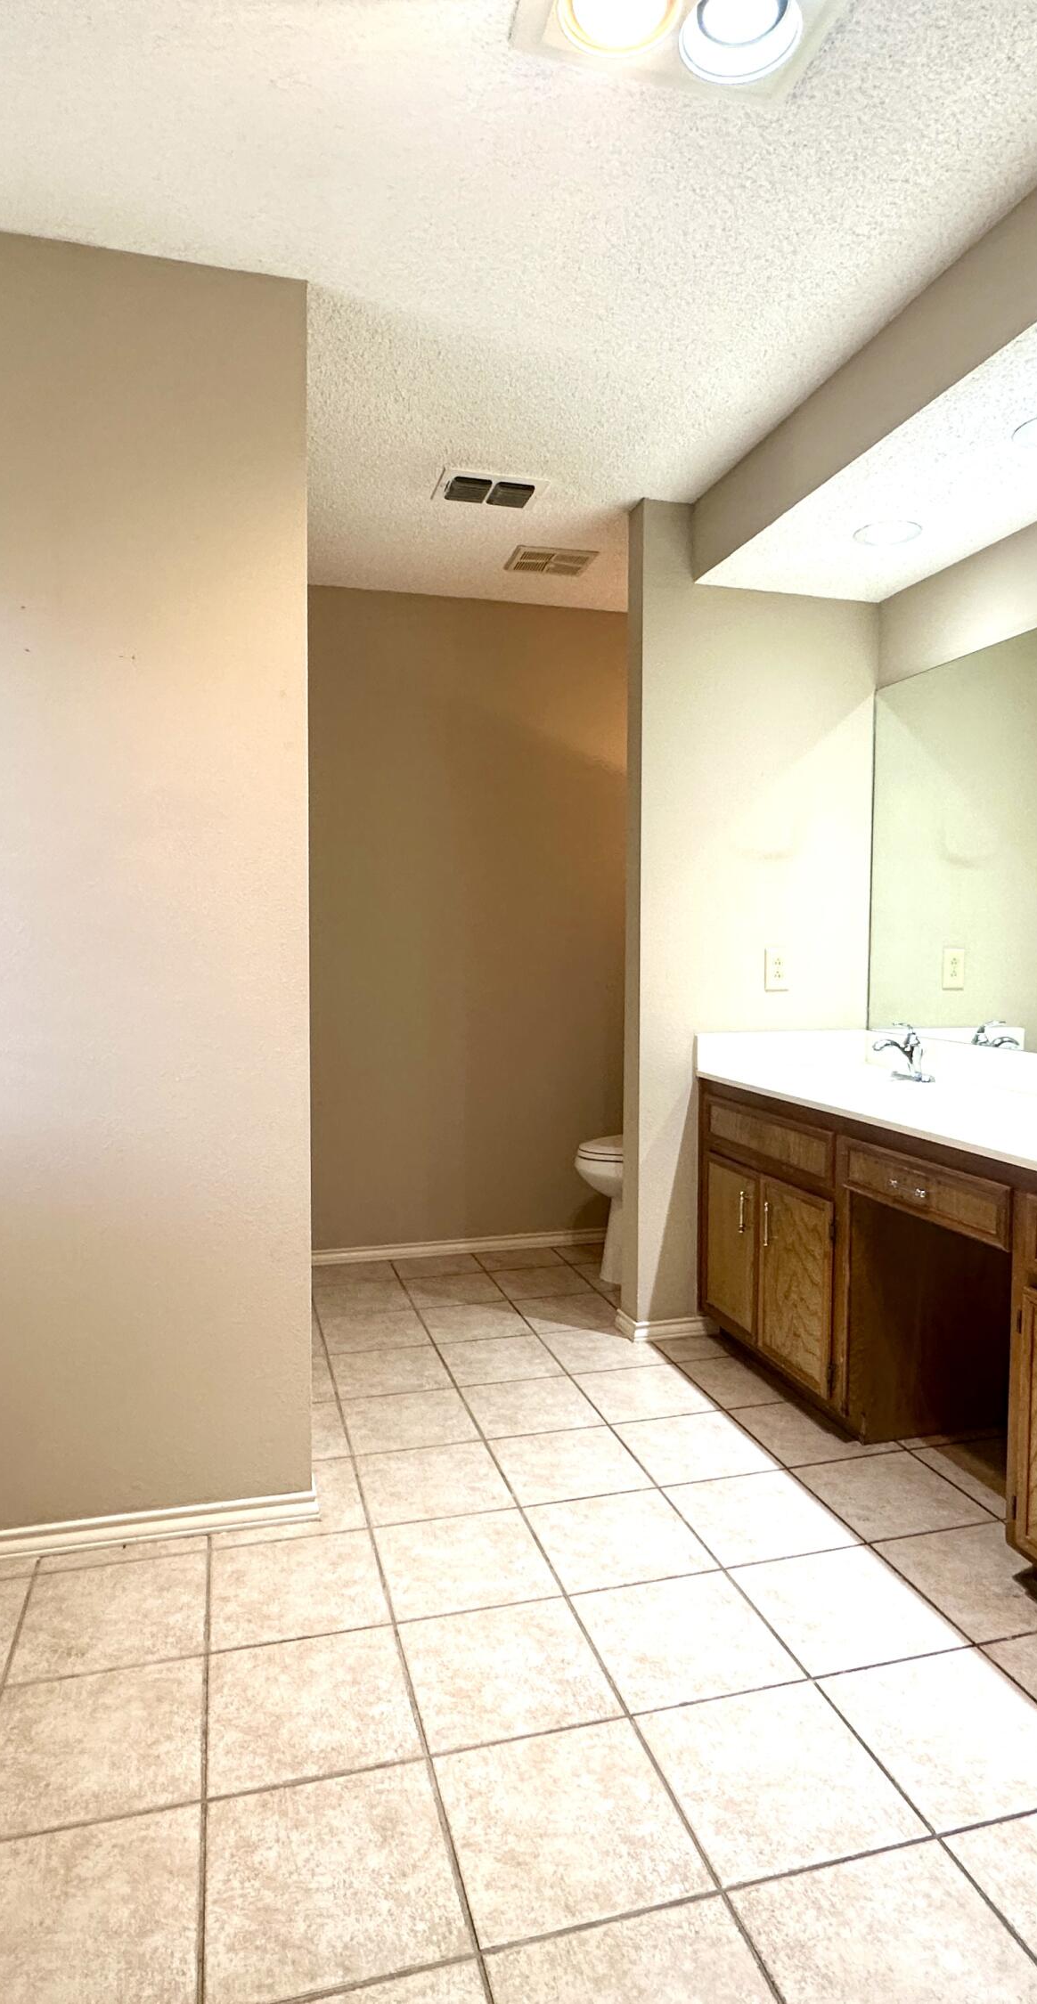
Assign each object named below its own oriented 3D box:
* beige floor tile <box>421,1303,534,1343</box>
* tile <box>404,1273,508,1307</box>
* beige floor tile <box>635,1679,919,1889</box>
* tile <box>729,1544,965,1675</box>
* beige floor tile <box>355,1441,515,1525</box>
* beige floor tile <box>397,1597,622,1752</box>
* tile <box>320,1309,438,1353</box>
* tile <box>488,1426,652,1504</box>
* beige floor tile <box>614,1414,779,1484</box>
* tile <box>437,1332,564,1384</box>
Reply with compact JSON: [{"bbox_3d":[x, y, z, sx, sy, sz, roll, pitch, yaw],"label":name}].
[{"bbox_3d":[-0.137,0.999,3.356,0.304,0.010,0.307,-1,3,-15],"label":"beige floor tile"},{"bbox_3d":[-0.218,0.986,3.681,0.306,0.010,0.306,-1,4,-15],"label":"tile"},{"bbox_3d":[0.362,1.103,1.543,0.305,0.010,0.305,-1,3,-15],"label":"beige floor tile"},{"bbox_3d":[0.580,1.081,1.929,0.305,0.010,0.305,-1,3,-15],"label":"tile"},{"bbox_3d":[-0.189,1.053,2.369,0.305,0.010,0.305,-1,3,-15],"label":"beige floor tile"},{"bbox_3d":[-0.020,1.101,1.779,0.306,0.010,0.306,-1,4,-15],"label":"beige floor tile"},{"bbox_3d":[-0.437,1.002,3.274,0.304,0.010,0.307,-1,3,-15],"label":"tile"},{"bbox_3d":[0.116,1.060,2.469,0.306,0.010,0.306,-1,4,-15],"label":"tile"},{"bbox_3d":[0.414,1.046,2.531,0.304,0.010,0.307,-1,3,-15],"label":"beige floor tile"},{"bbox_3d":[-0.053,1.016,3.054,0.304,0.010,0.307,-1,3,-15],"label":"tile"}]

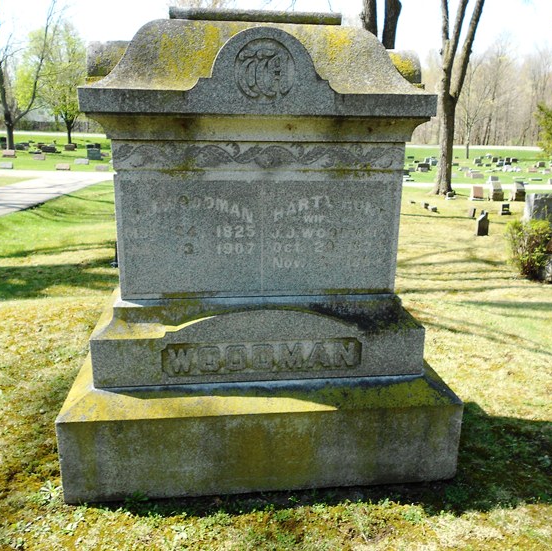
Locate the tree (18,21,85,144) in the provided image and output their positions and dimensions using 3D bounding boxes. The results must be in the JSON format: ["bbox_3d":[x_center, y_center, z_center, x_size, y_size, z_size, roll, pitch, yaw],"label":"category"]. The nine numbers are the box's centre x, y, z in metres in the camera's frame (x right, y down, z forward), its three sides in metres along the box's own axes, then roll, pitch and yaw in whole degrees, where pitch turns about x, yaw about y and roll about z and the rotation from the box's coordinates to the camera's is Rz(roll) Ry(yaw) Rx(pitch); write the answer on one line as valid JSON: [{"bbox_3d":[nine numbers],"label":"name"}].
[{"bbox_3d":[-15.897,-13.838,39.818,5.410,8.540,5.410,-5,17,-20],"label":"tree"}]

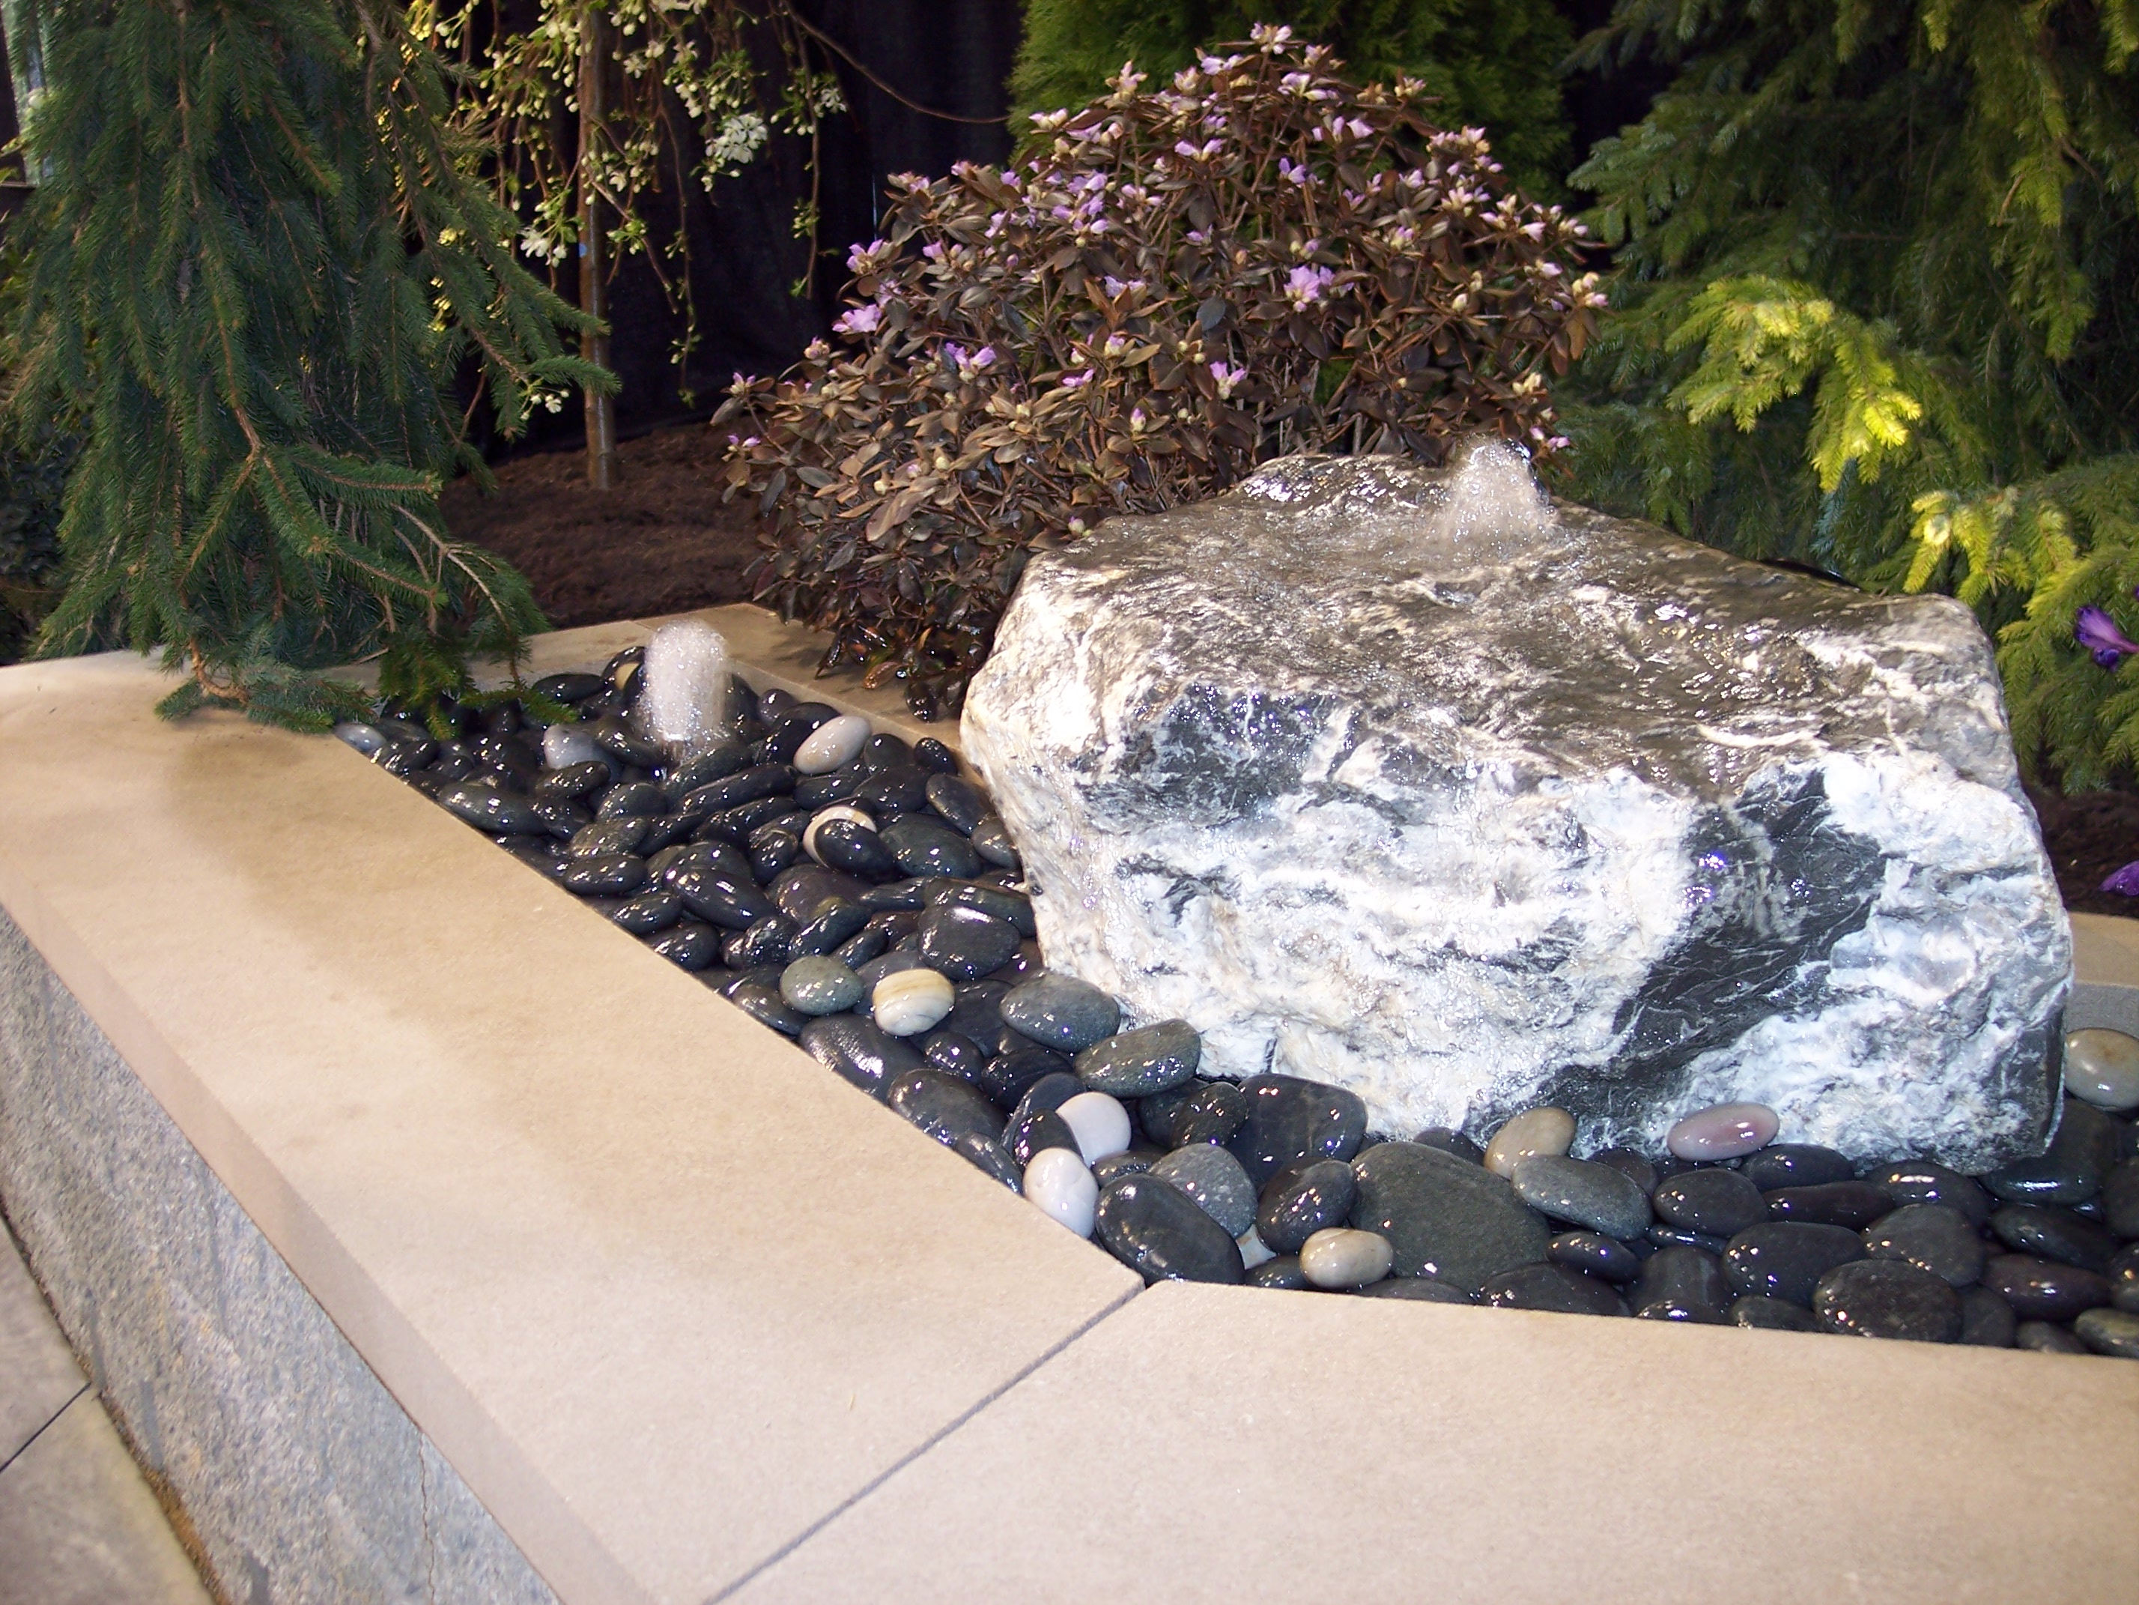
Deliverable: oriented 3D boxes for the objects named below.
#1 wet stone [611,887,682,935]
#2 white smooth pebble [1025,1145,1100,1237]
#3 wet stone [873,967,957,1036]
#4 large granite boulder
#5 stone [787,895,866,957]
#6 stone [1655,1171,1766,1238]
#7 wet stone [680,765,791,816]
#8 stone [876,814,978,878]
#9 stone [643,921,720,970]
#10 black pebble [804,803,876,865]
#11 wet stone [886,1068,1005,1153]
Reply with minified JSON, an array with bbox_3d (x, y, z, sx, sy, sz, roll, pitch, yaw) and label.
[{"bbox_3d":[-0.409,0.105,2.325,0.073,0.035,0.053,-20,29,-29],"label":"wet stone"},{"bbox_3d":[-0.005,0.253,1.556,0.050,0.040,0.062,-25,69,-19],"label":"white smooth pebble"},{"bbox_3d":[-0.141,0.179,2.161,0.078,0.055,0.068,-17,27,-37],"label":"wet stone"},{"bbox_3d":[0.362,-0.022,2.034,0.830,0.430,0.540,5,18,18],"label":"large granite boulder"},{"bbox_3d":[-0.241,0.126,2.420,0.066,0.039,0.104,5,30,41],"label":"stone"},{"bbox_3d":[0.437,0.274,1.648,0.077,0.039,0.057,6,21,3],"label":"stone"},{"bbox_3d":[-0.372,-0.014,2.703,0.138,0.043,0.075,-21,11,-12],"label":"wet stone"},{"bbox_3d":[-0.145,0.044,2.509,0.116,0.056,0.084,16,28,25],"label":"stone"},{"bbox_3d":[-0.366,0.136,2.242,0.084,0.043,0.062,-7,23,-8],"label":"stone"},{"bbox_3d":[-0.242,0.038,2.572,0.086,0.053,0.071,6,36,-1],"label":"black pebble"},{"bbox_3d":[-0.088,0.226,1.756,0.099,0.043,0.067,32,24,17],"label":"wet stone"}]

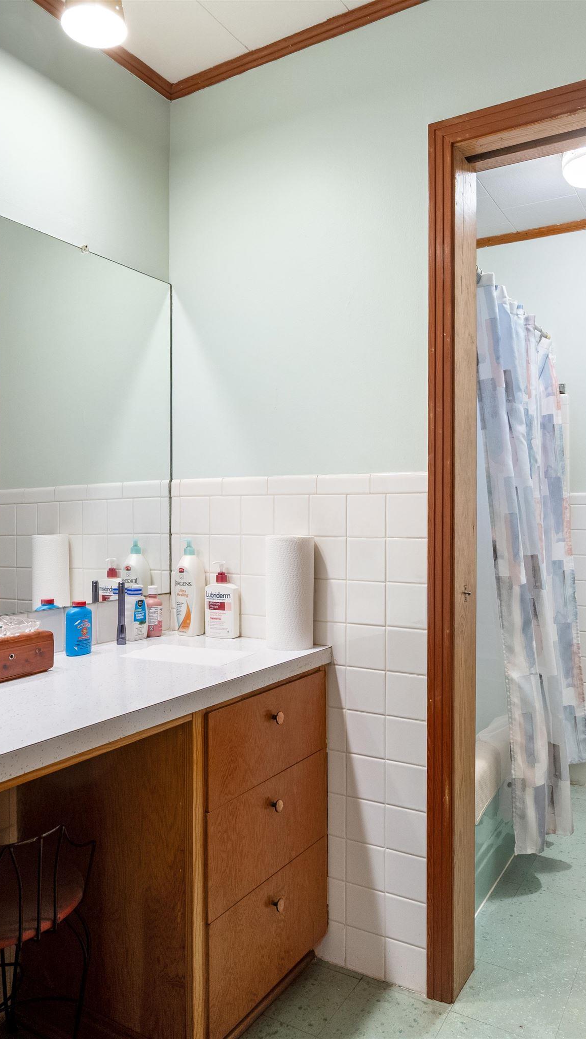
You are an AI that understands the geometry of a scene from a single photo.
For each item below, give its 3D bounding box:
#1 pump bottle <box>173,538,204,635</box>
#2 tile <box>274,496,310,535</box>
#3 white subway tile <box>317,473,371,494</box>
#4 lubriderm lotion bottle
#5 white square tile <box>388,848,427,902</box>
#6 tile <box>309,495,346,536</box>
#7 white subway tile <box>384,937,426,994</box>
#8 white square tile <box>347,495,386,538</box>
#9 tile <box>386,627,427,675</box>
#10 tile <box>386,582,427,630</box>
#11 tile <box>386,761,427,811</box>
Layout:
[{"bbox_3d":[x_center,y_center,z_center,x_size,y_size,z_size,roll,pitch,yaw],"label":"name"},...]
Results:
[{"bbox_3d":[-0.305,0.194,2.007,0.086,0.280,0.065,0,0,29],"label":"pump bottle"},{"bbox_3d":[0.000,-0.010,1.883,0.107,0.110,0.010,0,0,29],"label":"tile"},{"bbox_3d":[0.133,-0.091,1.792,0.152,0.051,0.009,1,1,30],"label":"white subway tile"},{"bbox_3d":[-0.199,0.228,1.959,0.086,0.214,0.046,0,0,29],"label":"lubriderm lotion bottle"},{"bbox_3d":[0.280,0.875,1.700,0.106,0.108,0.010,0,0,29],"label":"white square tile"},{"bbox_3d":[0.094,-0.010,1.815,0.108,0.108,0.009,1,1,30],"label":"tile"},{"bbox_3d":[0.282,1.106,1.722,0.106,0.105,0.010,0,0,29],"label":"white subway tile"},{"bbox_3d":[0.188,-0.010,1.754,0.106,0.108,0.010,0,0,29],"label":"white square tile"},{"bbox_3d":[0.281,0.322,1.701,0.106,0.108,0.010,0,0,29],"label":"tile"},{"bbox_3d":[0.285,0.215,1.723,0.108,0.110,0.009,0,0,29],"label":"tile"},{"bbox_3d":[0.281,0.653,1.700,0.106,0.108,0.010,0,0,29],"label":"tile"}]

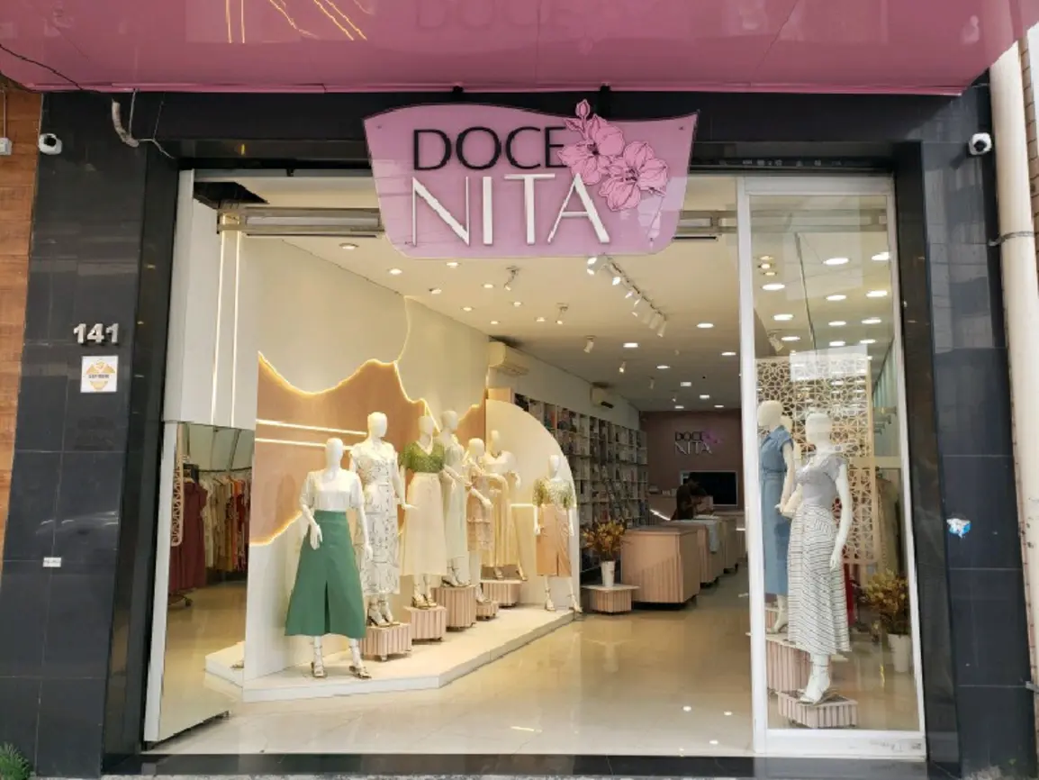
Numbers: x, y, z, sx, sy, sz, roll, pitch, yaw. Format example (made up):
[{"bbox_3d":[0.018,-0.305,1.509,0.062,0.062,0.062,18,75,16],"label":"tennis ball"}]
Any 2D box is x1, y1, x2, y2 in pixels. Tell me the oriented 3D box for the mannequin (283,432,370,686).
[{"bbox_3d":[-1.474,1.255,5.985,0.600,1.770,0.420,3,-7,-20],"label":"mannequin"}]

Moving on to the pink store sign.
[{"bbox_3d":[0.068,-1.174,4.340,1.850,0.900,0.070,0,-7,0],"label":"pink store sign"}]

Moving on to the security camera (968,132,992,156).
[{"bbox_3d":[2.631,-1.407,4.458,0.115,0.110,0.130,-3,5,22],"label":"security camera"}]

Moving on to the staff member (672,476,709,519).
[{"bbox_3d":[3.227,2.522,15.004,0.550,1.650,0.500,-2,-7,15],"label":"staff member"}]

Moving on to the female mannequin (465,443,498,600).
[{"bbox_3d":[-0.458,1.424,8.727,0.390,1.770,0.430,-6,-9,42],"label":"female mannequin"}]

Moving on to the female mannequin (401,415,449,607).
[{"bbox_3d":[-0.912,1.118,7.422,0.460,1.770,0.390,5,-8,-36],"label":"female mannequin"}]

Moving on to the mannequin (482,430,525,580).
[{"bbox_3d":[-0.202,1.365,9.480,0.520,1.770,0.380,3,-7,-20],"label":"mannequin"}]

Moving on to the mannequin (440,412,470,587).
[{"bbox_3d":[-0.679,1.084,8.003,0.400,1.770,0.430,-4,-8,32],"label":"mannequin"}]

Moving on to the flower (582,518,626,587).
[{"bbox_3d":[1.046,1.985,9.600,0.520,0.840,0.500,0,-7,0],"label":"flower"}]

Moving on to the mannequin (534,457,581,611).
[{"bbox_3d":[0.425,1.638,9.103,0.530,1.770,0.360,2,-7,-18],"label":"mannequin"}]

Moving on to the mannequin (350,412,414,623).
[{"bbox_3d":[-1.191,1.069,6.638,0.400,1.770,0.470,-7,-10,45],"label":"mannequin"}]

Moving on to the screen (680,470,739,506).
[{"bbox_3d":[4.735,2.463,19.500,1.380,0.840,0.070,-2,-7,21],"label":"screen"}]

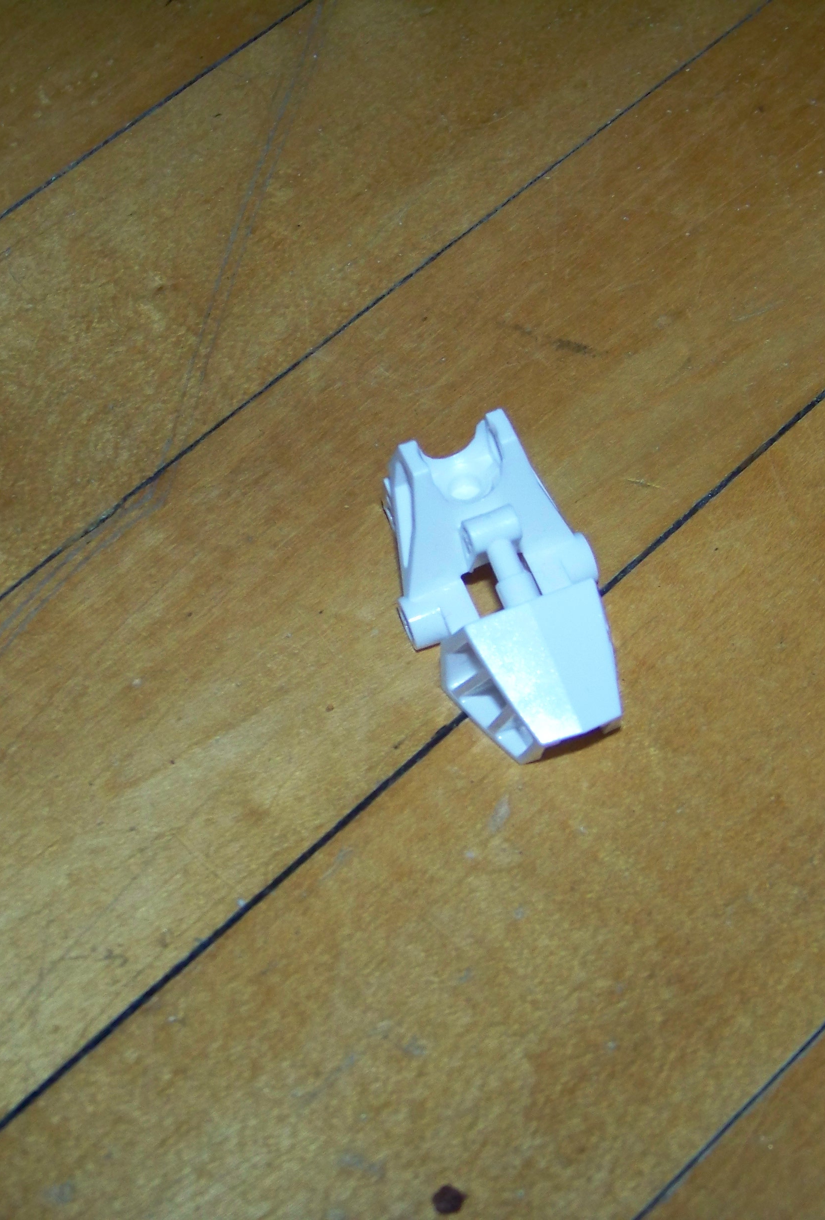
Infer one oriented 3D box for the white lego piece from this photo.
[{"bbox_3d":[0.011,-0.005,0.279,0.025,0.023,0.049,-20,54,-7],"label":"white lego piece"}]

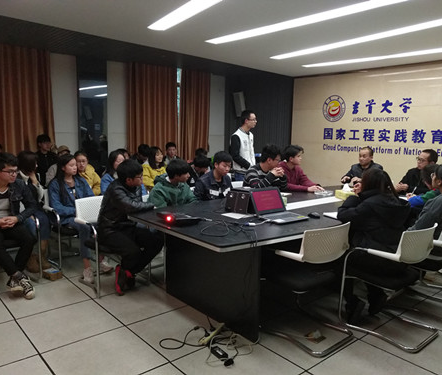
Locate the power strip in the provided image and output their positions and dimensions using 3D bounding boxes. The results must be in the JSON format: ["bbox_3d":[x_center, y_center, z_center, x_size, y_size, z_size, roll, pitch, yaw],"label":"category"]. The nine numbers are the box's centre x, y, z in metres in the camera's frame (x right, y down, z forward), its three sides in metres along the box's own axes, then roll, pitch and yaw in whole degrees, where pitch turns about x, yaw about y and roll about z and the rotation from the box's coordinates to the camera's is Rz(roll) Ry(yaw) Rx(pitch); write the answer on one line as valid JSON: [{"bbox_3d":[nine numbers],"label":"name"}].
[{"bbox_3d":[-0.056,1.039,2.755,0.060,0.045,0.330,5,9,28],"label":"power strip"}]

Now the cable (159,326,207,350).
[{"bbox_3d":[-0.271,1.044,2.719,0.325,0.035,0.265,-1,8,-15],"label":"cable"}]

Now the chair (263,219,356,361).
[{"bbox_3d":[0.631,0.648,2.810,0.530,0.830,0.570,-5,10,-40],"label":"chair"}]

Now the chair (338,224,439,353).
[{"bbox_3d":[1.262,0.658,2.882,0.520,0.820,0.600,-5,10,-40],"label":"chair"}]

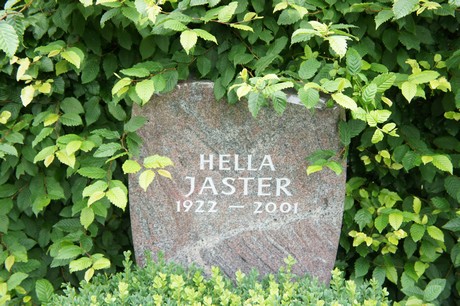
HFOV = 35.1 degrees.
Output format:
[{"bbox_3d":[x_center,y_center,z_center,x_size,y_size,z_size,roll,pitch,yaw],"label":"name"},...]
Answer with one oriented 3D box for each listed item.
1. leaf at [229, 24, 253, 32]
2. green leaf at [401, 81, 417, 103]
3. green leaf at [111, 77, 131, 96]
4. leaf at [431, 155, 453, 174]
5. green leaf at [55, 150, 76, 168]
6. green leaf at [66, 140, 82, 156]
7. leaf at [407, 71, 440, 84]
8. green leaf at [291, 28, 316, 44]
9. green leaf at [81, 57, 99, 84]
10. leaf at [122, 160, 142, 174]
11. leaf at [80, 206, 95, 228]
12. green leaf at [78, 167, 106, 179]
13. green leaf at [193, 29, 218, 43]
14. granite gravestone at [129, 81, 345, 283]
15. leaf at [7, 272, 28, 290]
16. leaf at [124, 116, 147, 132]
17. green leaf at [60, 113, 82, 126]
[{"bbox_3d":[0.029,-0.311,1.830,0.063,0.015,0.033,17,25,0],"label":"leaf"},{"bbox_3d":[0.490,-0.169,2.000,0.041,0.061,0.016,-2,-17,-1],"label":"green leaf"},{"bbox_3d":[-0.273,-0.166,1.830,0.067,0.017,0.035,-40,46,-11],"label":"green leaf"},{"bbox_3d":[0.567,0.031,1.950,0.056,0.051,0.028,0,14,0],"label":"leaf"},{"bbox_3d":[-0.382,0.015,1.700,0.040,0.018,0.060,-40,74,-20],"label":"green leaf"},{"bbox_3d":[-0.360,-0.010,1.690,0.049,0.016,0.029,-39,74,-20],"label":"green leaf"},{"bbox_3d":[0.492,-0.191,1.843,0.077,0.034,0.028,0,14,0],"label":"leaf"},{"bbox_3d":[0.192,-0.304,1.900,0.075,0.022,0.040,-26,50,-17],"label":"green leaf"},{"bbox_3d":[-0.335,-0.200,1.760,0.039,0.069,0.015,15,-10,3],"label":"green leaf"},{"bbox_3d":[-0.221,0.033,1.650,0.044,0.034,0.016,3,-20,1],"label":"leaf"},{"bbox_3d":[-0.369,0.168,1.880,0.035,0.057,0.014,5,-17,9],"label":"leaf"},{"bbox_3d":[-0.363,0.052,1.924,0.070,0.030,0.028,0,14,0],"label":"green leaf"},{"bbox_3d":[-0.061,-0.290,1.810,0.074,0.018,0.037,28,35,6],"label":"green leaf"},{"bbox_3d":[0.025,0.102,2.009,0.576,0.608,0.140,1,14,4],"label":"granite gravestone"},{"bbox_3d":[-0.562,0.342,1.930,0.065,0.014,0.037,-38,60,-9],"label":"leaf"},{"bbox_3d":[-0.241,-0.073,1.870,0.062,0.038,0.014,-30,-30,6],"label":"leaf"},{"bbox_3d":[-0.372,-0.079,1.710,0.052,0.038,0.017,5,-25,-3],"label":"green leaf"}]

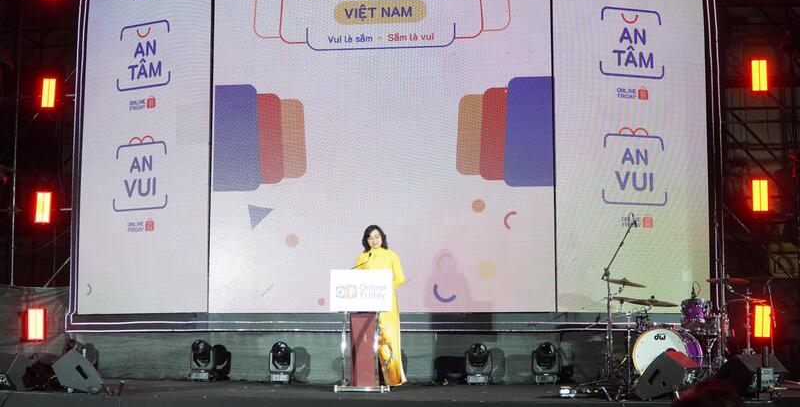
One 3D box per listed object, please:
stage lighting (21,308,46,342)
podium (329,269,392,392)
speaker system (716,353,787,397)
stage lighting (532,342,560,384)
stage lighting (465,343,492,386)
[{"bbox_3d":[-4.352,1.440,11.900,0.260,0.390,0.160,0,-7,-2],"label":"stage lighting"},{"bbox_3d":[-0.380,1.224,9.724,0.590,1.160,0.420,-1,-7,6],"label":"podium"},{"bbox_3d":[3.062,1.487,8.686,0.580,0.400,0.420,6,-9,-43],"label":"speaker system"},{"bbox_3d":[1.590,1.734,10.850,0.300,0.450,0.270,0,-7,4],"label":"stage lighting"},{"bbox_3d":[0.864,1.747,10.900,0.300,0.450,0.270,0,-7,5],"label":"stage lighting"}]

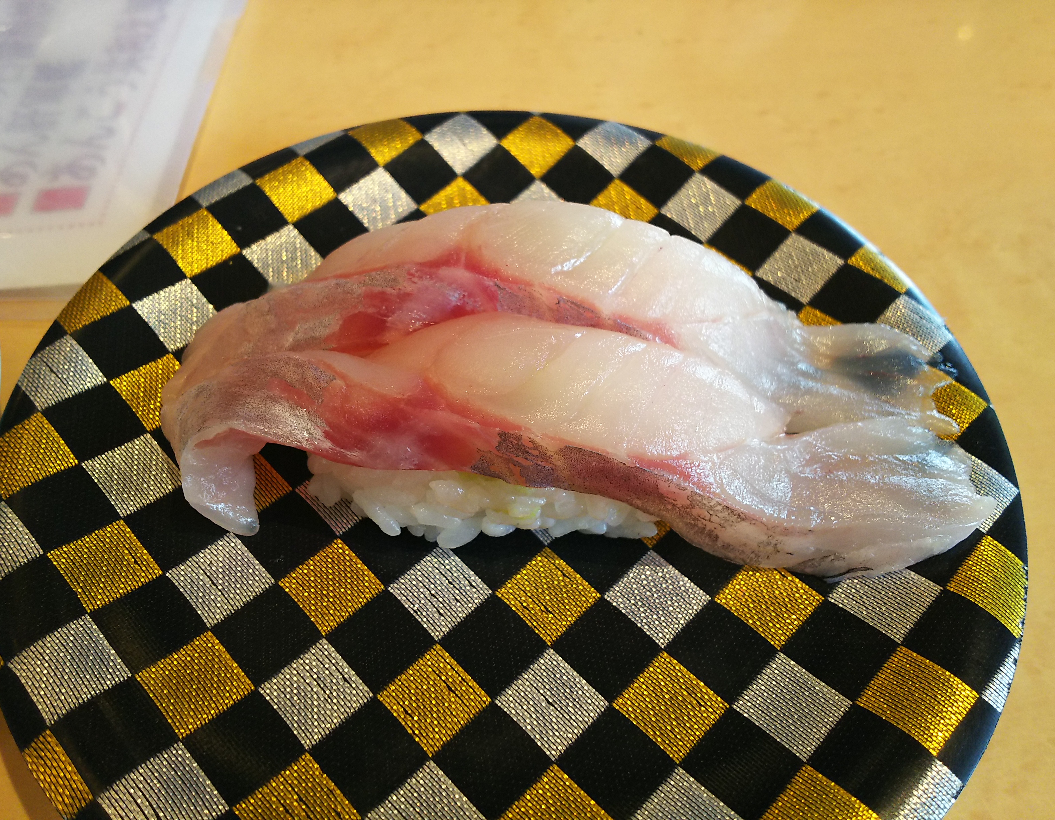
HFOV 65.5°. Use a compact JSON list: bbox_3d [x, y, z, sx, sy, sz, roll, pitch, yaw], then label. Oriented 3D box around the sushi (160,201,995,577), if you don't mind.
[{"bbox_3d":[0.010,-0.007,0.123,0.116,0.032,0.054,5,55,0],"label":"sushi"}]

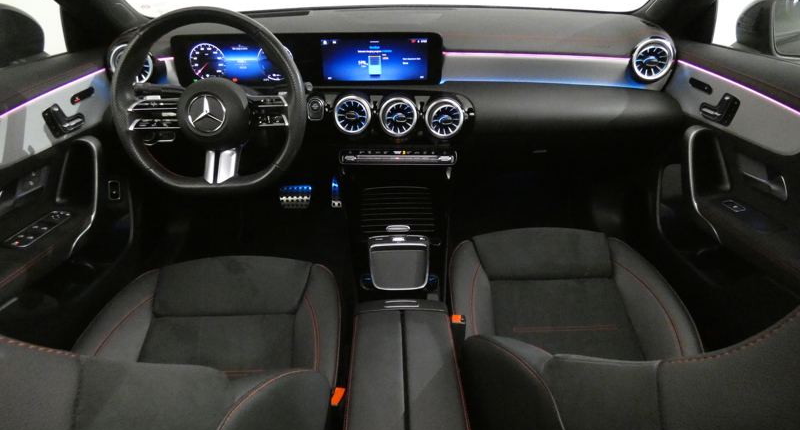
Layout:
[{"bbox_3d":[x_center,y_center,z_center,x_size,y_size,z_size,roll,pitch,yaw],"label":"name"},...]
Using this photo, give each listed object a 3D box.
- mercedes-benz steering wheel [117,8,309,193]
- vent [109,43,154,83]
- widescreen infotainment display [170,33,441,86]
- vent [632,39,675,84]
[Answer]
[{"bbox_3d":[-0.363,-0.217,0.905,0.370,0.353,0.100,0,6,0],"label":"mercedes-benz steering wheel"},{"bbox_3d":[-0.605,-0.345,1.049,0.093,0.094,0.055,-2,26,-4],"label":"vent"},{"bbox_3d":[-0.210,-0.361,1.079,0.614,0.116,0.028,-1,23,-1],"label":"widescreen infotainment display"},{"bbox_3d":[0.572,-0.354,1.054,0.093,0.094,0.055,2,26,4],"label":"vent"}]

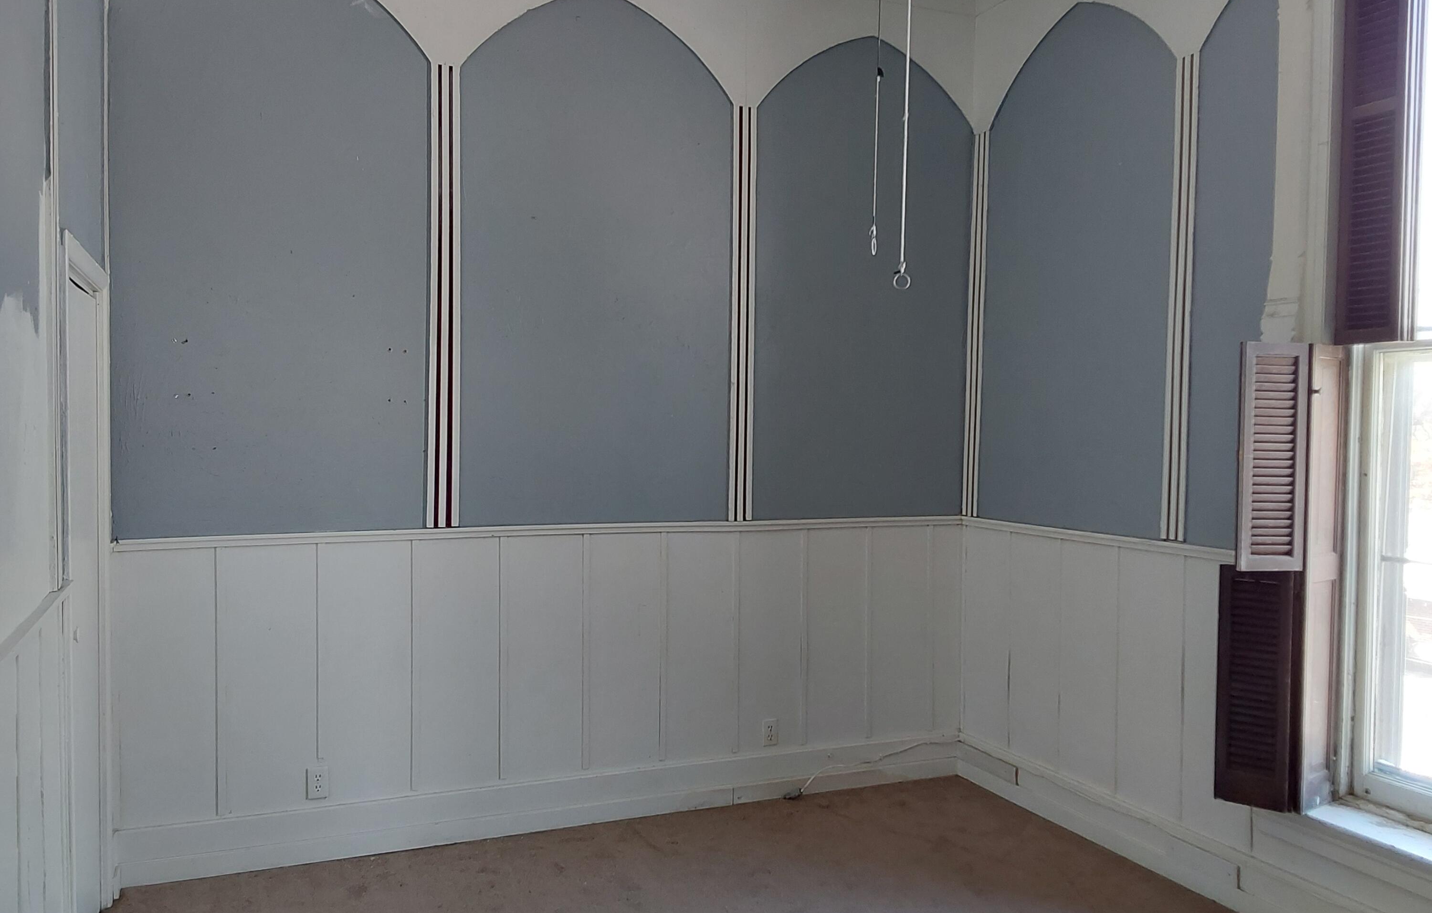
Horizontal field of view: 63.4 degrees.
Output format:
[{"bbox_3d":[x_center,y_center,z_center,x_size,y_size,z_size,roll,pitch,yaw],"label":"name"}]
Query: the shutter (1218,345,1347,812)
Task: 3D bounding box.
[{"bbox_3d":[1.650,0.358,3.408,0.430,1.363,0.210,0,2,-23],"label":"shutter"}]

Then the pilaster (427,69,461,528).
[{"bbox_3d":[-0.941,-0.543,4.012,0.102,1.591,0.028,0,2,-23],"label":"pilaster"}]

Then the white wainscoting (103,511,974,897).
[{"bbox_3d":[-0.428,0.810,4.281,3.179,1.105,0.050,0,2,-23],"label":"white wainscoting"}]

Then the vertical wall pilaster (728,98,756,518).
[{"bbox_3d":[0.104,-0.547,4.464,0.097,1.591,0.028,0,2,-23],"label":"vertical wall pilaster"}]

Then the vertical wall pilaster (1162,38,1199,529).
[{"bbox_3d":[1.523,-0.509,3.792,0.028,1.591,0.095,0,2,-23],"label":"vertical wall pilaster"}]

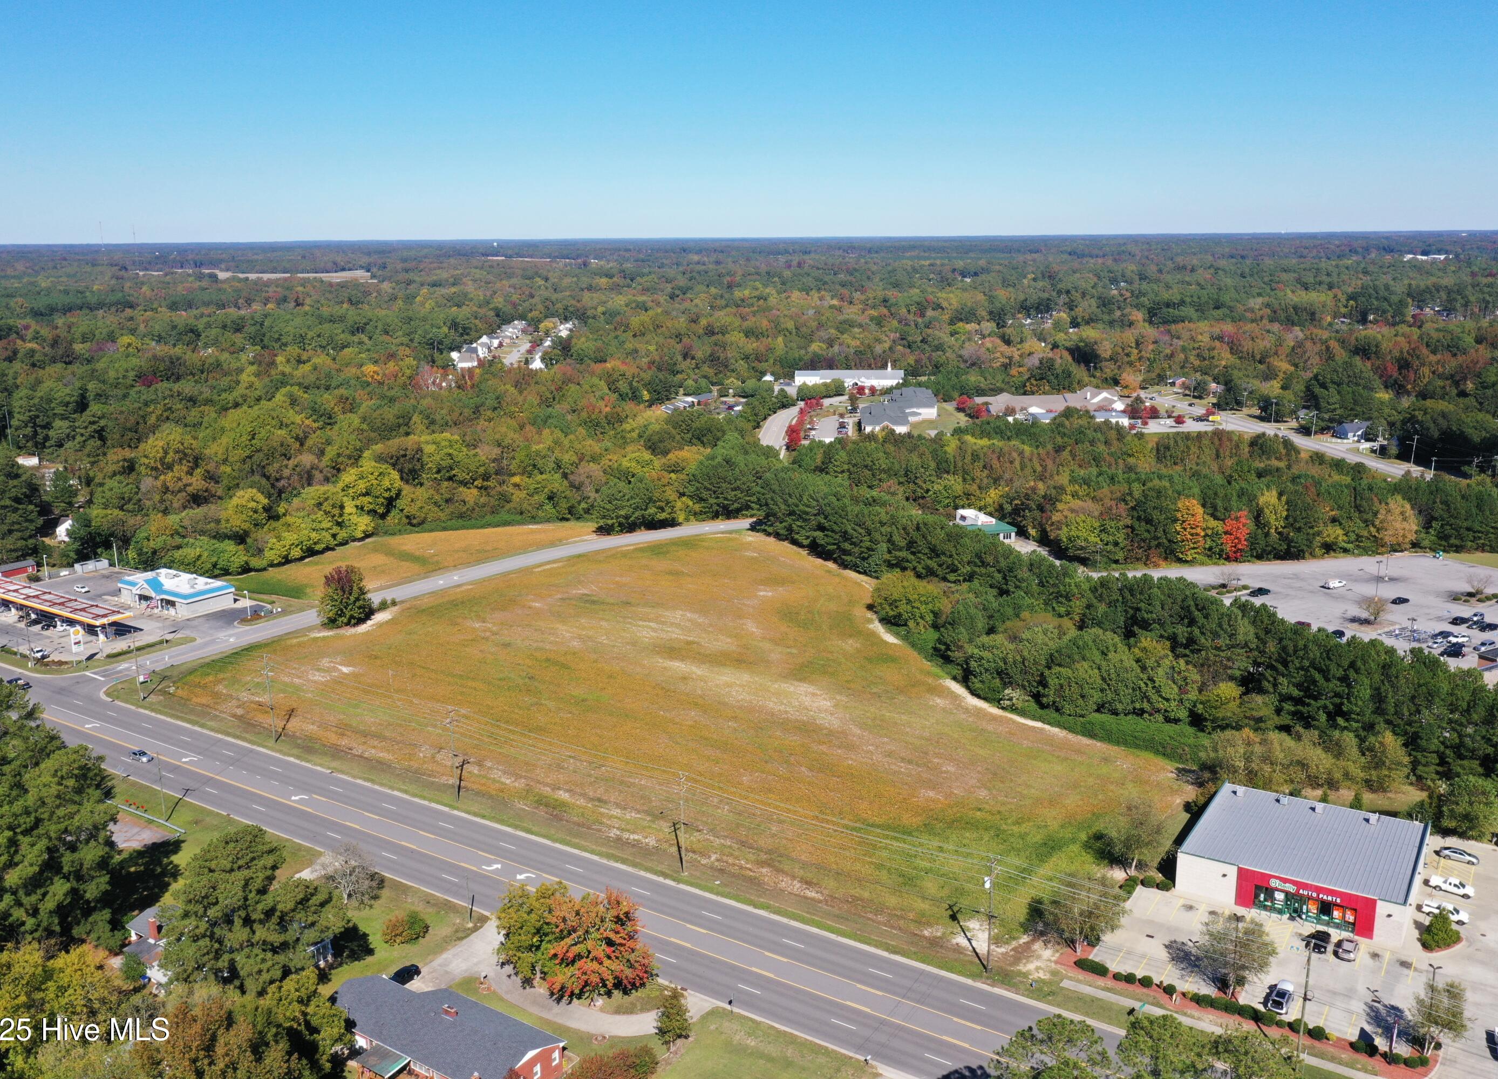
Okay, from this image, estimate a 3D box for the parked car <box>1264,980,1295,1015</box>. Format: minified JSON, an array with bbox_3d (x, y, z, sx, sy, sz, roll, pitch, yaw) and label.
[{"bbox_3d":[61.405,52.691,145.044,1.900,1.750,4.650,9,16,33],"label":"parked car"}]

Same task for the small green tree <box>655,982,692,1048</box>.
[{"bbox_3d":[-8.465,52.073,137.352,4.000,7.800,4.000,-1,14,0],"label":"small green tree"}]

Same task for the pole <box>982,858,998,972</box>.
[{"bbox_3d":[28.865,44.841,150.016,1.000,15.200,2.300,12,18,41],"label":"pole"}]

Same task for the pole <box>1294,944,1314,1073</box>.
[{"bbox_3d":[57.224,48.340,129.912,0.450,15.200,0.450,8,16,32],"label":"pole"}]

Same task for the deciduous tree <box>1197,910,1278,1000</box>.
[{"bbox_3d":[55.393,47.551,142.723,9.000,9.700,8.800,5,15,21],"label":"deciduous tree"}]

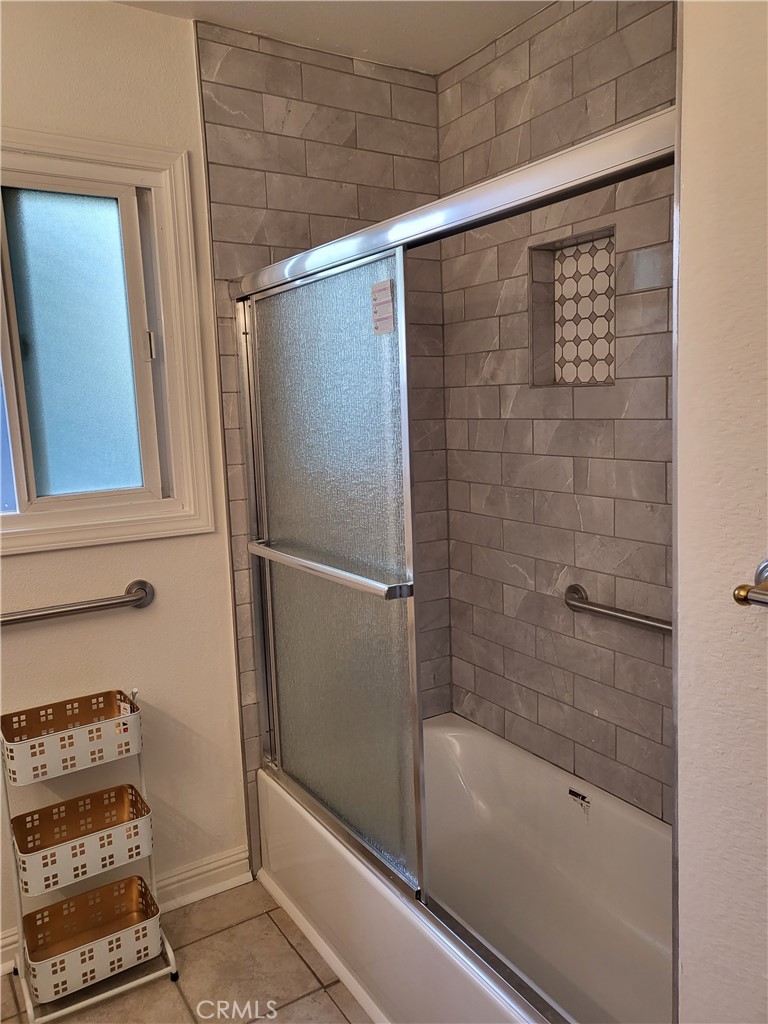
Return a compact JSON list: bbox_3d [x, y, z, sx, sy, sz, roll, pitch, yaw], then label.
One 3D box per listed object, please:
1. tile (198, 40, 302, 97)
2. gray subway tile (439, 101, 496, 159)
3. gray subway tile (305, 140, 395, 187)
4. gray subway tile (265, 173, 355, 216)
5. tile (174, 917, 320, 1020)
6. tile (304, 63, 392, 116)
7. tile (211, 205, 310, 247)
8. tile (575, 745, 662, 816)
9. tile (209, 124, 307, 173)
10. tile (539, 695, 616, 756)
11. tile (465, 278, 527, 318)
[{"bbox_3d":[-0.364,-1.218,2.134,0.301,0.100,0.010,-7,9,-32],"label":"tile"},{"bbox_3d":[0.258,-1.169,2.366,0.010,0.100,0.275,-7,9,-32],"label":"gray subway tile"},{"bbox_3d":[-0.101,-1.058,2.353,0.304,0.101,0.009,-7,9,-32],"label":"gray subway tile"},{"bbox_3d":[-0.209,-0.941,2.298,0.304,0.101,0.009,-7,9,-32],"label":"gray subway tile"},{"bbox_3d":[-0.375,1.210,2.022,0.303,0.009,0.350,-7,9,-32],"label":"tile"},{"bbox_3d":[-0.109,-1.266,2.324,0.304,0.101,0.009,-7,9,-32],"label":"tile"},{"bbox_3d":[-0.344,-0.803,2.175,0.299,0.100,0.010,-7,10,-33],"label":"tile"},{"bbox_3d":[0.641,0.732,2.116,0.009,0.095,0.299,-7,9,-32],"label":"tile"},{"bbox_3d":[-0.353,-1.008,2.151,0.298,0.101,0.009,-7,9,-32],"label":"tile"},{"bbox_3d":[0.563,0.624,2.275,0.009,0.101,0.304,-7,9,-32],"label":"tile"},{"bbox_3d":[0.343,-0.645,2.333,0.010,0.100,0.285,-7,9,-32],"label":"tile"}]

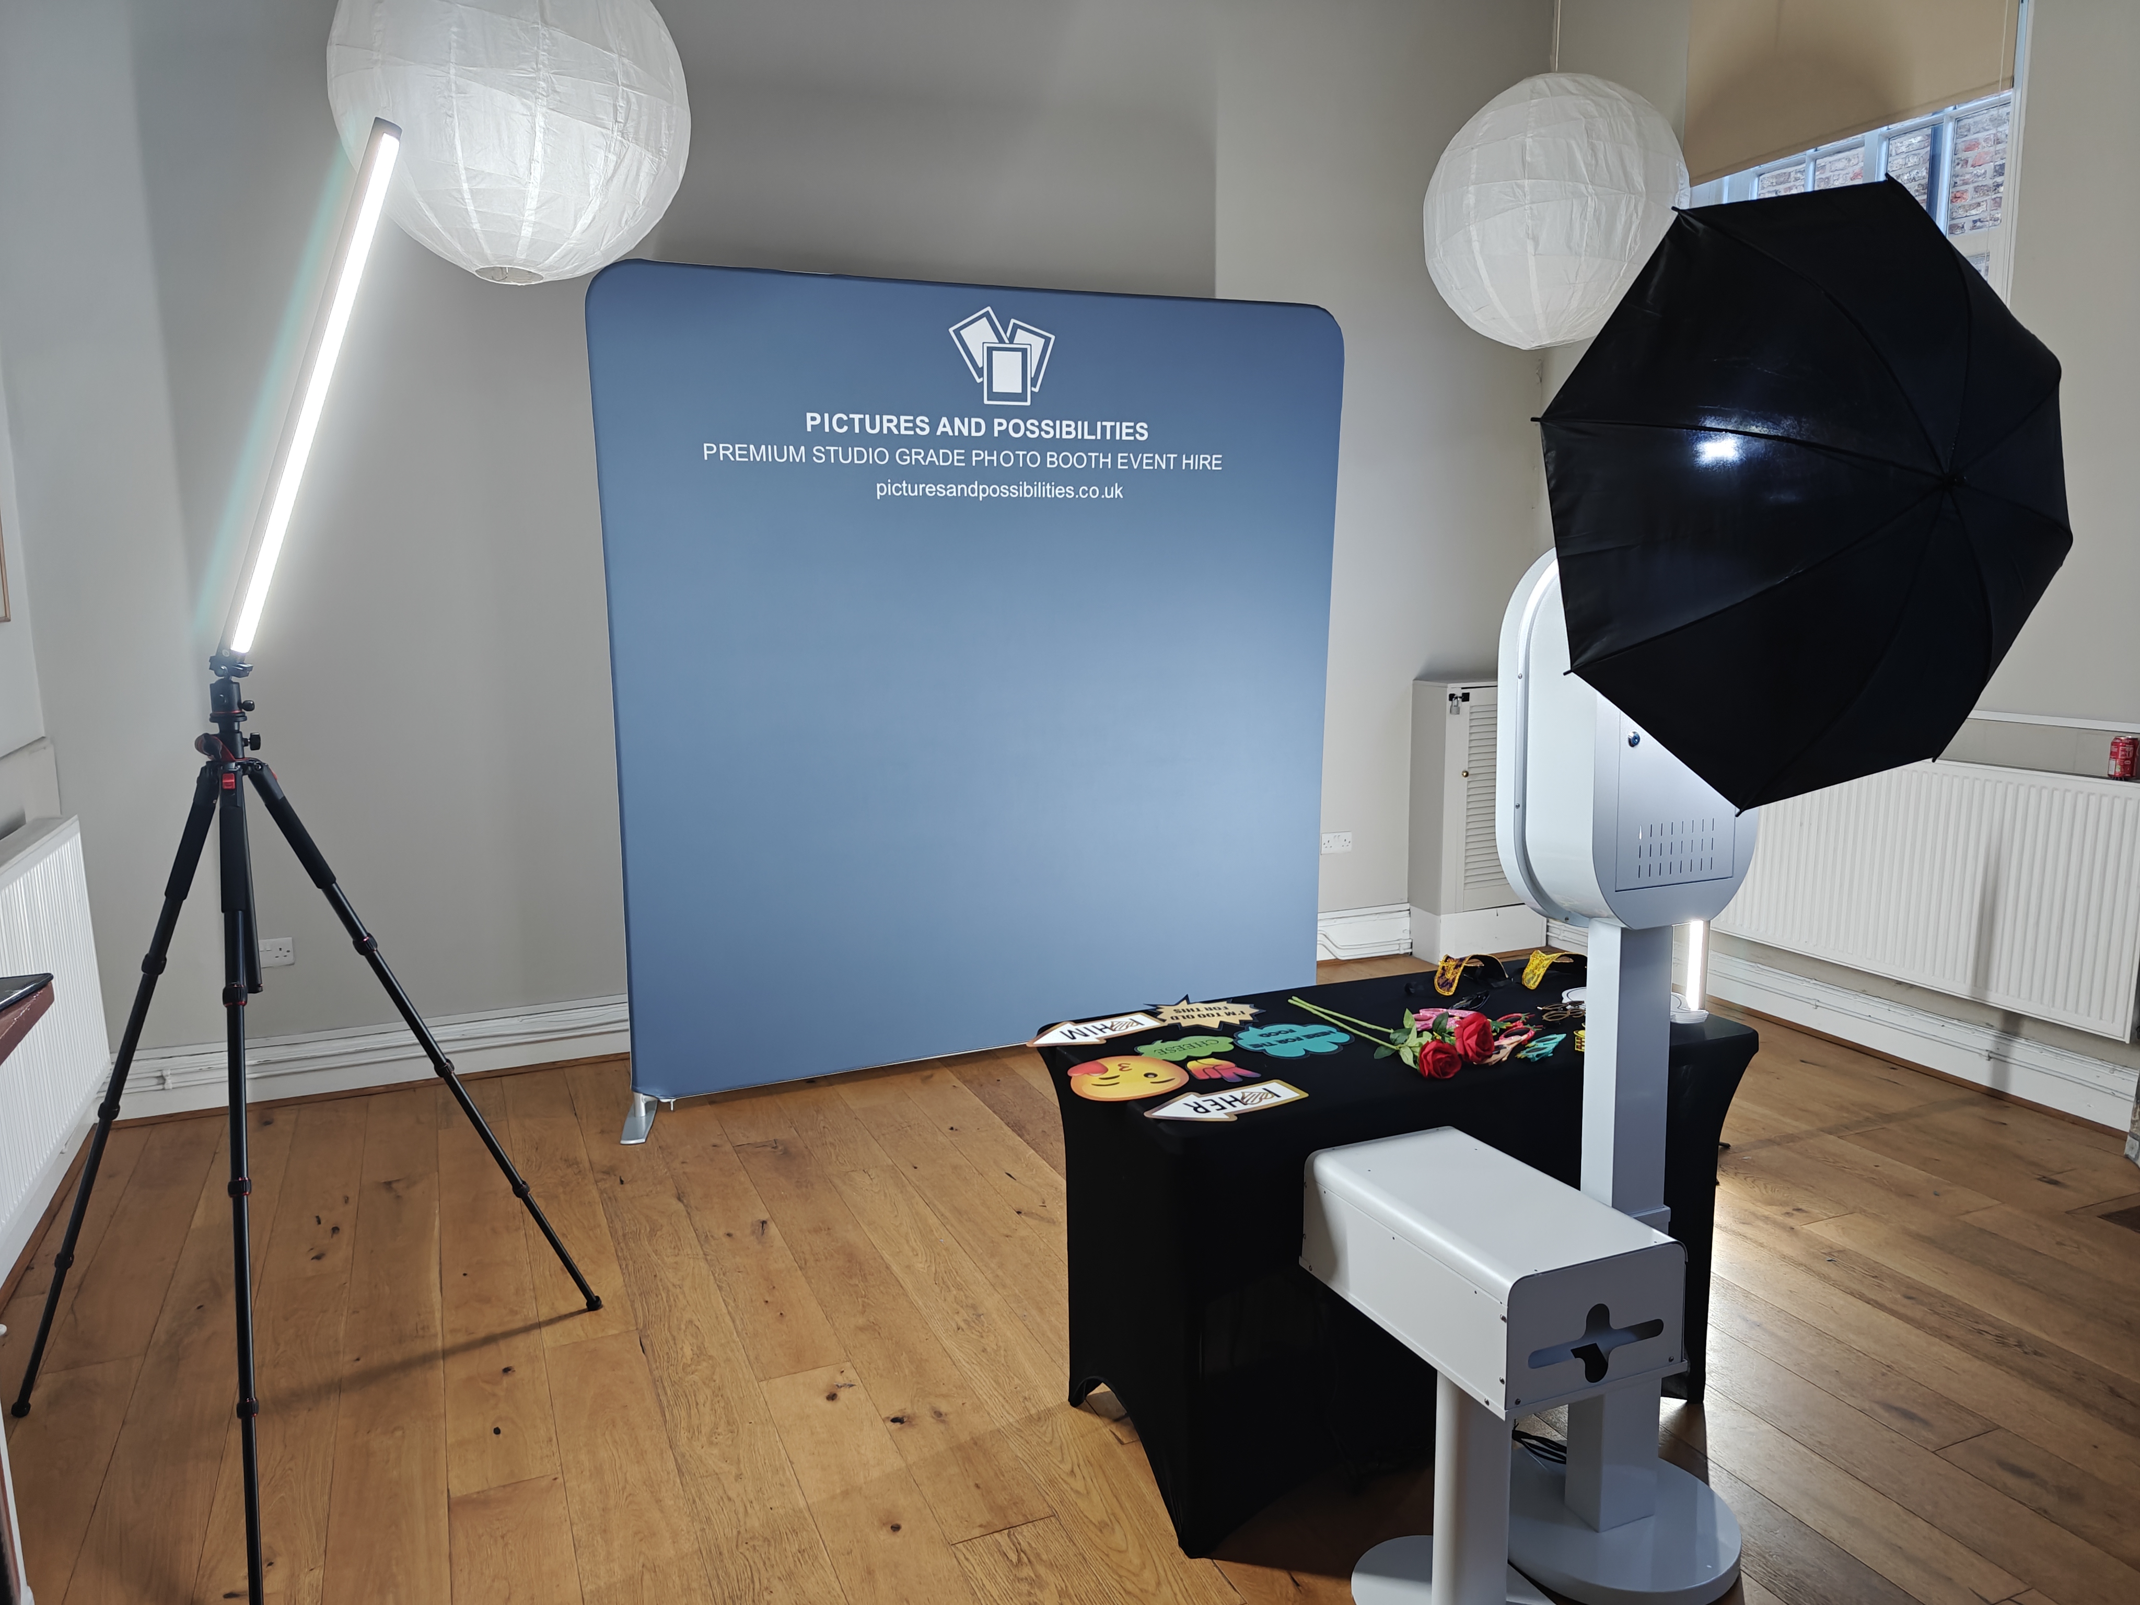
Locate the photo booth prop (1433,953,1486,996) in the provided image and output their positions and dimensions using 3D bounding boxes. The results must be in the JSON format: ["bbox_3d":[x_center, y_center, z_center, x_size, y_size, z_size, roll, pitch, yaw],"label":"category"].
[{"bbox_3d":[0.818,0.341,2.891,0.165,0.062,0.068,-6,10,-29],"label":"photo booth prop"}]

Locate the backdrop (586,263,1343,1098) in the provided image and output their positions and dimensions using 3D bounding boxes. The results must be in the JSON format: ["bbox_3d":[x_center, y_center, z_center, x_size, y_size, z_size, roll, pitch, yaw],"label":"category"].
[{"bbox_3d":[-0.211,-0.396,4.636,2.447,2.471,0.060,-4,9,-22],"label":"backdrop"}]

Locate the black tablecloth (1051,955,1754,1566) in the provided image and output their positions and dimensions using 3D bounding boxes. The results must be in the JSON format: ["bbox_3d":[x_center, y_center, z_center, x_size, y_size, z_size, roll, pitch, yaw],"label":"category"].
[{"bbox_3d":[0.590,0.784,2.681,1.206,0.744,0.621,-4,9,-22],"label":"black tablecloth"}]

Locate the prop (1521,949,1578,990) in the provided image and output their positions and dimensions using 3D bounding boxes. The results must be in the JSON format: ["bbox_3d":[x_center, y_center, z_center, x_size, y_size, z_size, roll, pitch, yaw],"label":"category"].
[{"bbox_3d":[0.991,0.334,2.924,0.170,0.061,0.070,-6,10,-29],"label":"prop"}]

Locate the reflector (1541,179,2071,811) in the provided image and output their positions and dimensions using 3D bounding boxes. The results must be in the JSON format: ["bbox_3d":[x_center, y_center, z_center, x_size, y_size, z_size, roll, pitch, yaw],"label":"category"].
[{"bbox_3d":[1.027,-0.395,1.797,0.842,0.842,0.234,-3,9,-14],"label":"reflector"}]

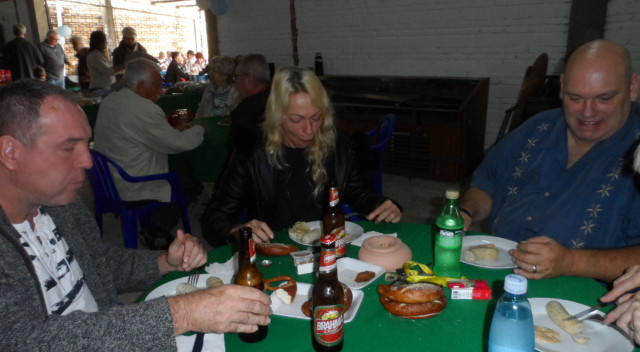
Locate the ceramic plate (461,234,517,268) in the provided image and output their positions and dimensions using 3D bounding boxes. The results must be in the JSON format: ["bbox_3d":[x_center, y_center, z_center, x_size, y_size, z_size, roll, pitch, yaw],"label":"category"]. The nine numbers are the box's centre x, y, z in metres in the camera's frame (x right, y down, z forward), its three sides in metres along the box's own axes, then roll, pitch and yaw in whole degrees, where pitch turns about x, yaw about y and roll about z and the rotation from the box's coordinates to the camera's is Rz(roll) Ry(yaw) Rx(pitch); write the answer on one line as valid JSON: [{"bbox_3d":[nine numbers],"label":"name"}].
[{"bbox_3d":[0.478,0.217,1.272,0.232,0.029,0.232,-1,14,0],"label":"ceramic plate"}]

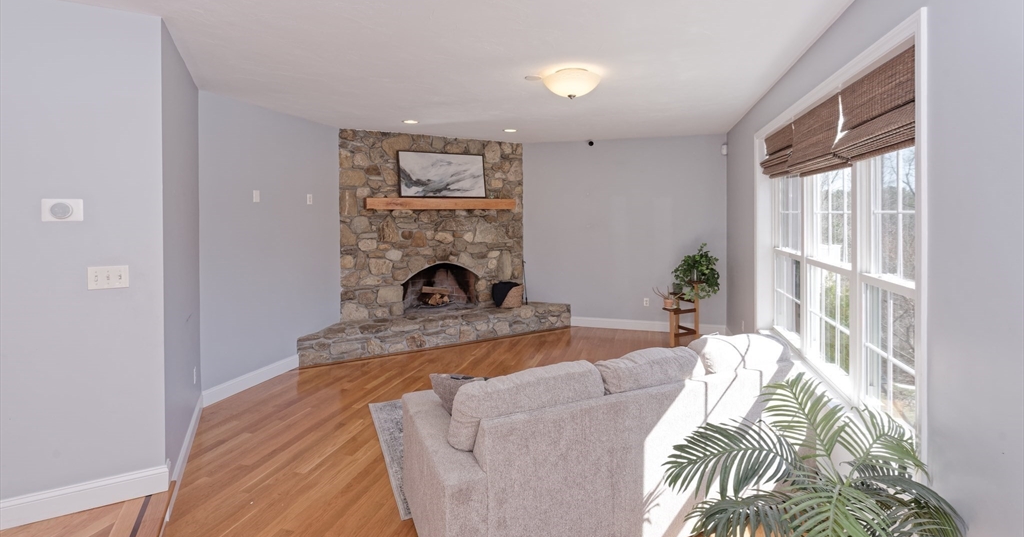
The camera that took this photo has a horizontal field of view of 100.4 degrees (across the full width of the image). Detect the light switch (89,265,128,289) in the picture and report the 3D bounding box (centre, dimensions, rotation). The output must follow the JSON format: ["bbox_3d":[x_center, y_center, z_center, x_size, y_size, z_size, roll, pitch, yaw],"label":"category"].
[{"bbox_3d":[-2.002,0.046,2.118,0.164,0.115,0.013,-3,6,-29],"label":"light switch"}]

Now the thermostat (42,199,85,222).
[{"bbox_3d":[-2.151,-0.279,2.040,0.148,0.108,0.030,-3,6,-29],"label":"thermostat"}]

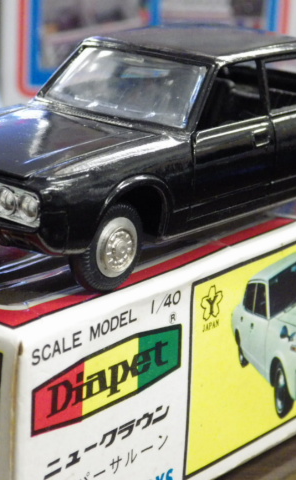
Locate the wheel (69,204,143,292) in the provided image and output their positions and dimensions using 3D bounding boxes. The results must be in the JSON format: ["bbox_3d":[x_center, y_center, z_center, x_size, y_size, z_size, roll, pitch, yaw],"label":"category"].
[{"bbox_3d":[-0.007,0.001,0.279,0.005,0.015,0.015,16,23,38],"label":"wheel"}]

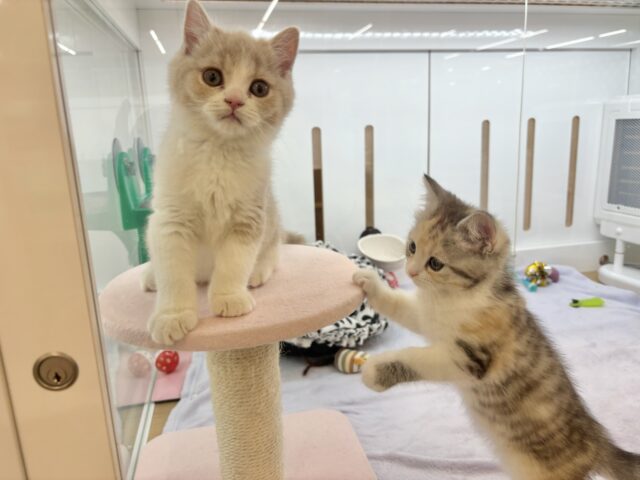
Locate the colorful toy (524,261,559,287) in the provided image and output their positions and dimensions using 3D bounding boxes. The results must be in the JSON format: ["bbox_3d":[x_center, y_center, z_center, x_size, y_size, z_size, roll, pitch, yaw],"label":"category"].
[{"bbox_3d":[0.561,0.086,1.217,0.074,0.055,0.062,-5,13,-11],"label":"colorful toy"}]

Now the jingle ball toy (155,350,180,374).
[{"bbox_3d":[-0.275,0.221,0.866,0.044,0.044,0.044,-5,13,-11],"label":"jingle ball toy"}]

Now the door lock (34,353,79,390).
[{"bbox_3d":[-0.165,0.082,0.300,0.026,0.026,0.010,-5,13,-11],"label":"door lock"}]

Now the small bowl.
[{"bbox_3d":[0.146,0.038,1.121,0.120,0.044,0.120,2,30,-1],"label":"small bowl"}]

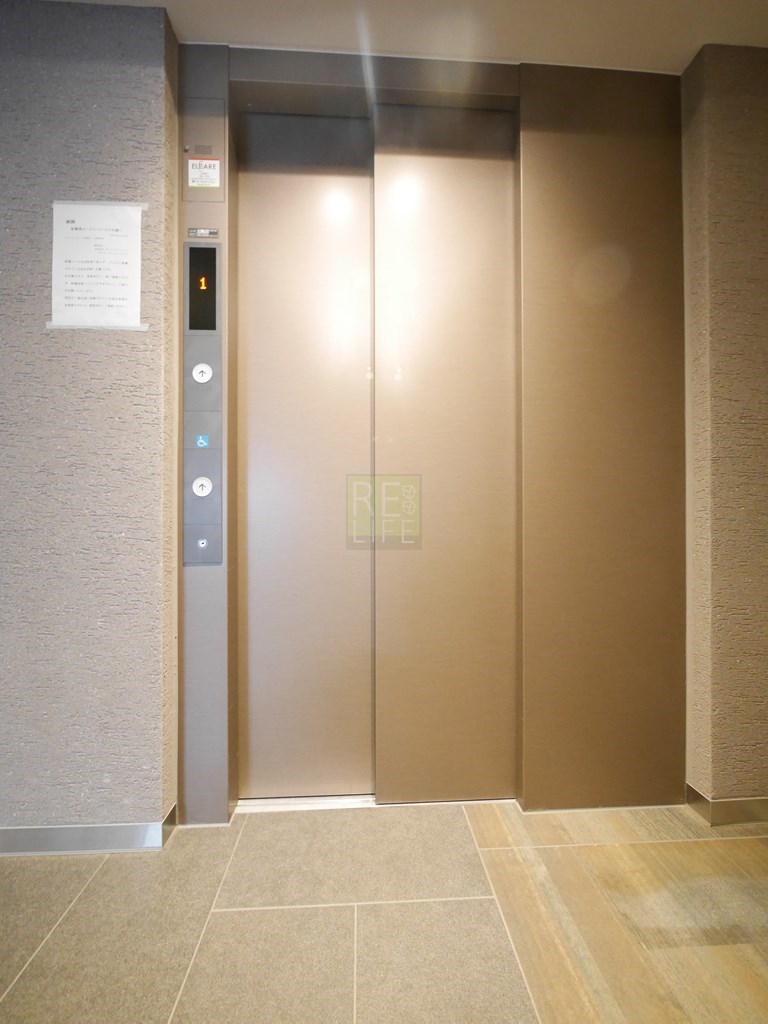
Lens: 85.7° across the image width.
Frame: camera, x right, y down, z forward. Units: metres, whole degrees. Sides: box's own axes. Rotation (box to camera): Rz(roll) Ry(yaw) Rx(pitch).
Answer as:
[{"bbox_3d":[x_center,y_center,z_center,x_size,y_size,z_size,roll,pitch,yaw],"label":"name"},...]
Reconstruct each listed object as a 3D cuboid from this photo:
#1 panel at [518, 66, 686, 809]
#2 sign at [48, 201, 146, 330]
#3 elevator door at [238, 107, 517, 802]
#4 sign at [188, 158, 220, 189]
[{"bbox_3d":[0.623,-0.214,1.195,0.474,2.098,0.040,0,0,-3],"label":"panel"},{"bbox_3d":[-0.710,-0.612,1.026,0.226,0.309,0.005,0,0,-3],"label":"sign"},{"bbox_3d":[-0.020,-0.168,1.213,0.796,1.998,0.065,0,0,-3],"label":"elevator door"},{"bbox_3d":[-0.484,-0.913,1.117,0.082,0.078,0.005,0,0,-3],"label":"sign"}]

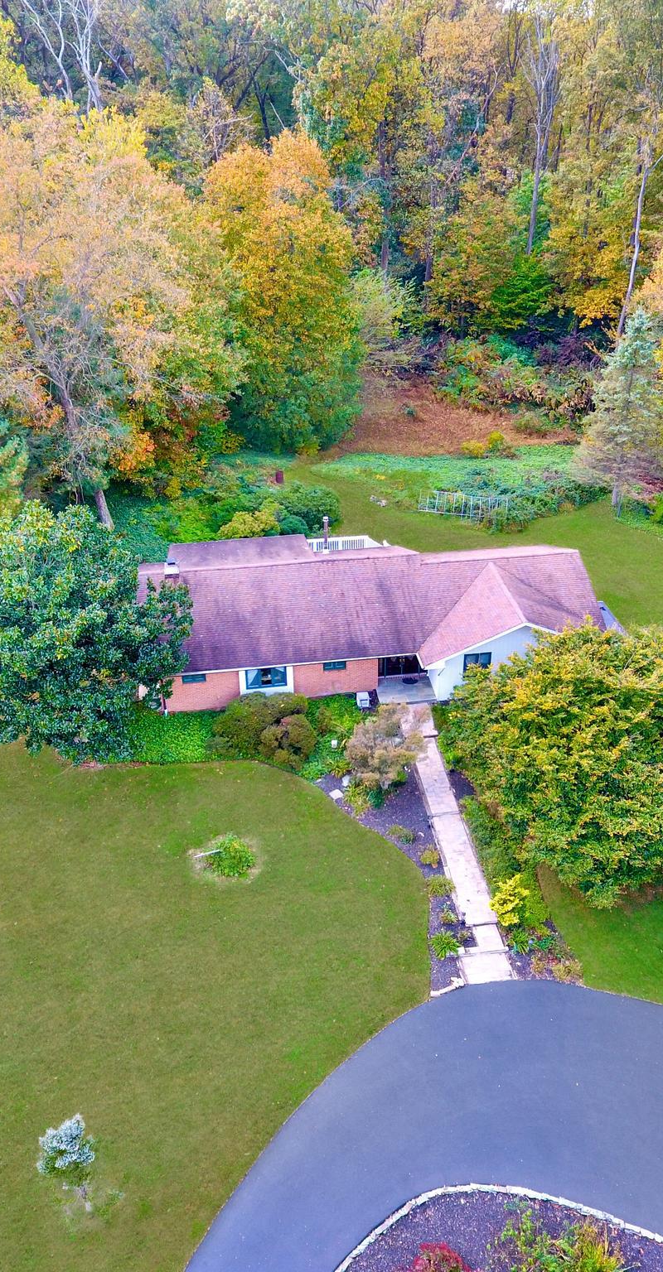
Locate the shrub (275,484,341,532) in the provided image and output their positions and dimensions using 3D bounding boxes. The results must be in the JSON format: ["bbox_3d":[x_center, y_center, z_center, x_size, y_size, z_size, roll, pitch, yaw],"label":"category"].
[{"bbox_3d":[-1.639,-8.863,66.947,4.450,2.970,4.010,0,31,0],"label":"shrub"}]

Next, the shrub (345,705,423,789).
[{"bbox_3d":[2.323,4.946,44.095,3.520,3.850,3.520,0,31,0],"label":"shrub"}]

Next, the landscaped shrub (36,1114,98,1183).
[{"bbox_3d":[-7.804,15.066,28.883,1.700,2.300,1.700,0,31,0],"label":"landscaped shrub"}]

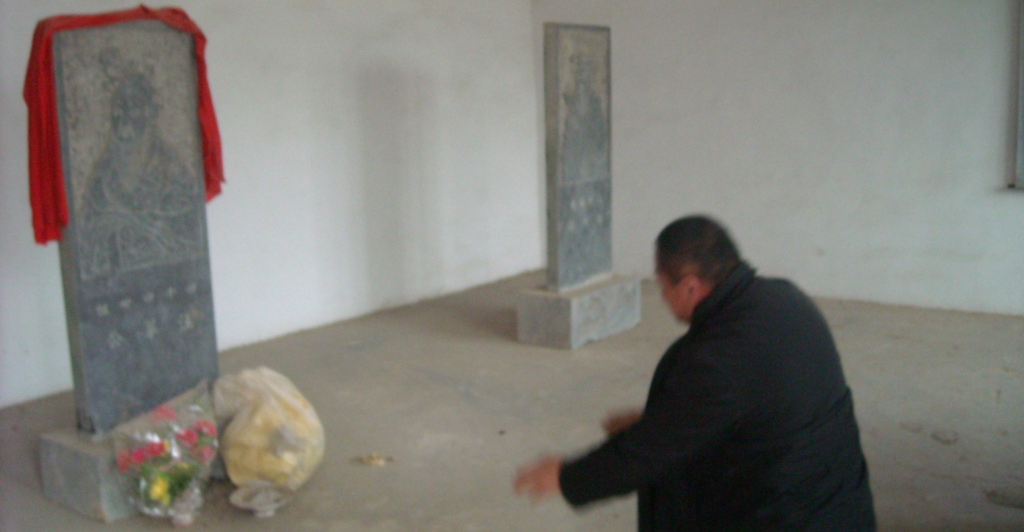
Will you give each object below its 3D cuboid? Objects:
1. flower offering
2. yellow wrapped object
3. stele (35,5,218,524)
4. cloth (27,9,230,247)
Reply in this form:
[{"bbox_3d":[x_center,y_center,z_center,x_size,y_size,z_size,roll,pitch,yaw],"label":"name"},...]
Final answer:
[{"bbox_3d":[-1.239,0.663,3.699,0.240,0.400,0.340,6,12,37],"label":"flower offering"},{"bbox_3d":[-0.934,0.614,3.946,0.320,0.400,0.380,6,12,37],"label":"yellow wrapped object"},{"bbox_3d":[-1.339,-0.040,3.882,0.413,1.730,0.798,6,12,37],"label":"stele"},{"bbox_3d":[-1.434,-0.520,3.887,0.180,0.830,0.690,6,12,37],"label":"cloth"}]

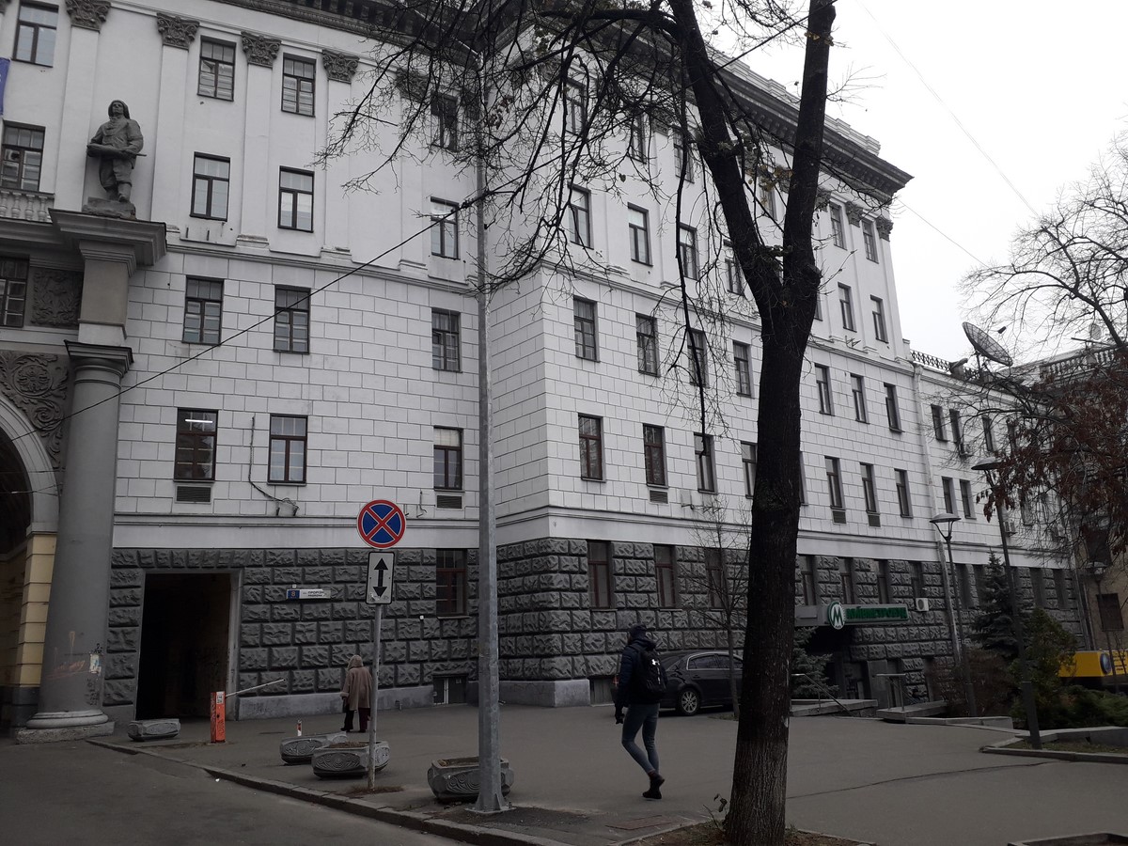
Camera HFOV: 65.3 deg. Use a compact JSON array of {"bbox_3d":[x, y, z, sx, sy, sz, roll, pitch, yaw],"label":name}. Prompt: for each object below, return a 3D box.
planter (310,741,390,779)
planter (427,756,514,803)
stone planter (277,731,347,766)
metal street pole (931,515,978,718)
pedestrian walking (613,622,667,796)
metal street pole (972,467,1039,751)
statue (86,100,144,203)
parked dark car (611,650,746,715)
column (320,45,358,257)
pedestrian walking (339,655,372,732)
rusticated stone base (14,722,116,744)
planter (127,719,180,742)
[{"bbox_3d":[-2.839,4.485,11.706,0.900,0.390,0.640,-6,-15,12],"label":"planter"},{"bbox_3d":[-0.987,3.819,9.439,0.900,0.390,0.640,0,-15,-10],"label":"planter"},{"bbox_3d":[-3.851,5.030,13.599,0.900,0.400,0.900,-4,-14,5],"label":"stone planter"},{"bbox_3d":[7.577,3.611,16.728,0.600,3.800,0.600,-3,-14,0],"label":"metal street pole"},{"bbox_3d":[0.798,3.016,9.265,0.580,1.740,0.520,-14,-19,39],"label":"pedestrian walking"},{"bbox_3d":[6.125,2.407,12.093,0.500,3.906,0.500,-8,-15,19],"label":"metal street pole"},{"bbox_3d":[-12.421,-7.533,24.411,1.420,3.100,1.000,4,-16,-23],"label":"statue"},{"bbox_3d":[3.319,6.380,21.923,4.750,1.460,1.830,9,-18,-38],"label":"parked dark car"},{"bbox_3d":[-7.548,-9.108,29.586,1.200,7.600,0.500,4,-16,-23],"label":"column"},{"bbox_3d":[-4.475,5.856,19.045,0.600,1.570,0.450,2,-15,-17],"label":"pedestrian walking"},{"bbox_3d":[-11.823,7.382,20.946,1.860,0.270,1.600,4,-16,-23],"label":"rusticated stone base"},{"bbox_3d":[-8.508,6.369,18.320,0.900,0.400,0.900,11,-20,-42],"label":"planter"}]

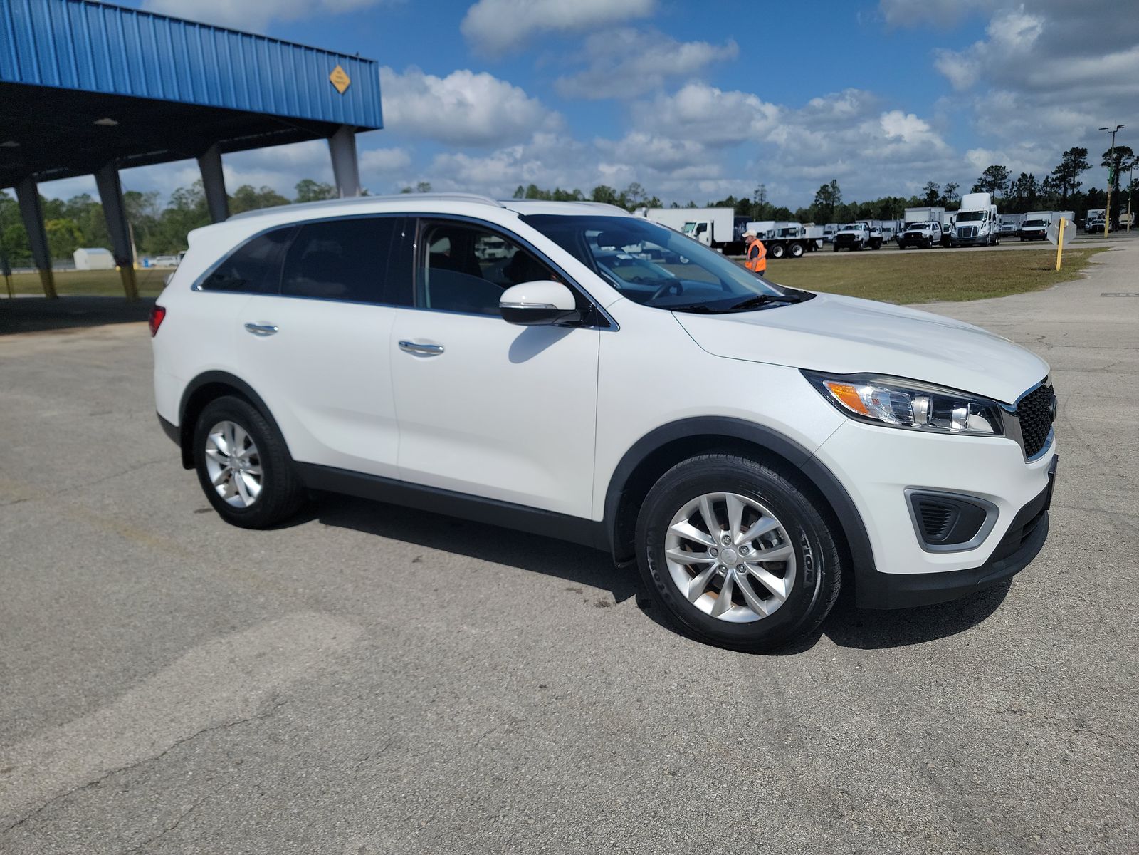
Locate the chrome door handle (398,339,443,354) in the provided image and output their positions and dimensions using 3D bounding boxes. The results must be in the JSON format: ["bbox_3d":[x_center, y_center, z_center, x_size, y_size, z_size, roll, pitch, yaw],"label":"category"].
[{"bbox_3d":[-0.617,-0.338,3.301,0.250,0.050,0.055,12,18,30],"label":"chrome door handle"}]

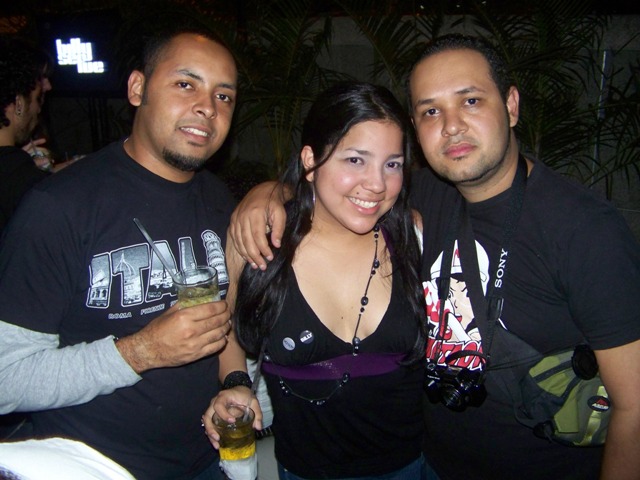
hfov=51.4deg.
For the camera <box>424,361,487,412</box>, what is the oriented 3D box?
[{"bbox_3d":[0.231,0.249,1.130,0.106,0.075,0.078,9,39,8],"label":"camera"}]

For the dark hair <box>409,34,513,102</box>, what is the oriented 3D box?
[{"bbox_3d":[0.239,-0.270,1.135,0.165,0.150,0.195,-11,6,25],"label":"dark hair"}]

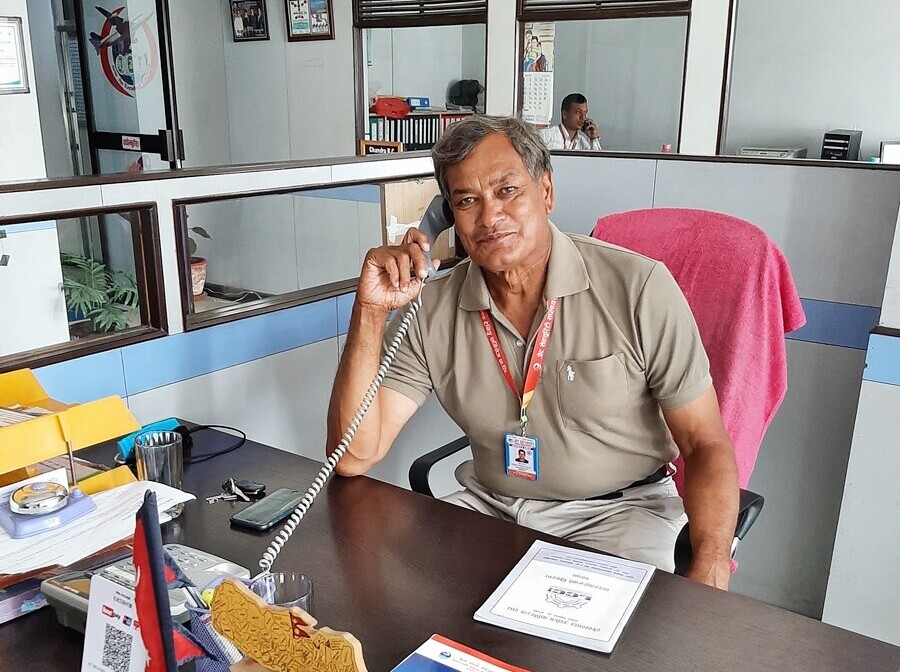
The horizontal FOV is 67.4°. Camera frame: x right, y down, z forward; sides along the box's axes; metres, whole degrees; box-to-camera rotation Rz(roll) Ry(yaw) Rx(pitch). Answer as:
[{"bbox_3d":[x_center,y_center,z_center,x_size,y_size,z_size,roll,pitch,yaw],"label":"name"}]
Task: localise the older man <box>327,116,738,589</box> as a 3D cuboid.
[{"bbox_3d":[0.146,0.319,1.206,0.650,1.350,0.740,9,16,29],"label":"older man"}]

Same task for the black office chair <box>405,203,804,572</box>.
[{"bbox_3d":[0.340,0.333,1.487,0.630,1.190,0.700,11,17,35],"label":"black office chair"}]

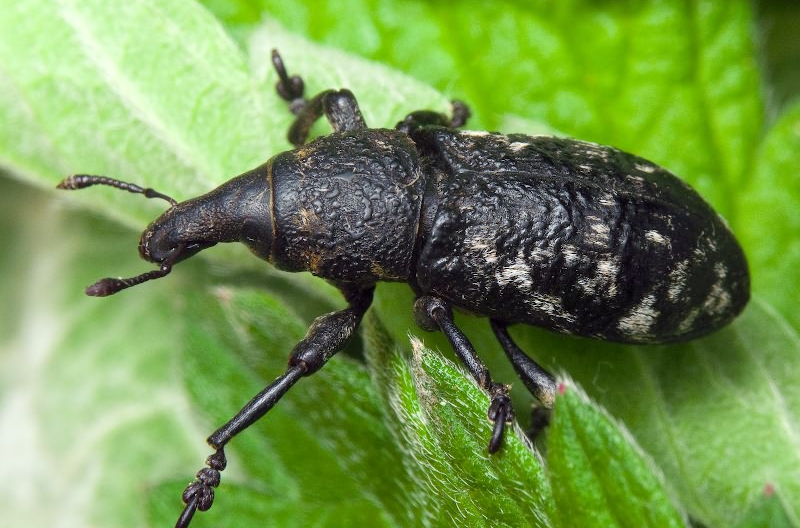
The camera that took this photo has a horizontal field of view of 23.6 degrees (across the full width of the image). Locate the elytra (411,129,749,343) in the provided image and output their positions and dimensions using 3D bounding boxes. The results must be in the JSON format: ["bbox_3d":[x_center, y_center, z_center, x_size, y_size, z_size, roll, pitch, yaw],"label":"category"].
[{"bbox_3d":[0.005,-0.001,0.055,0.010,0.005,0.006,14,56,0],"label":"elytra"}]

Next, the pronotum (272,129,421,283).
[{"bbox_3d":[-0.002,-0.002,0.055,0.004,0.004,0.004,0,61,1],"label":"pronotum"}]

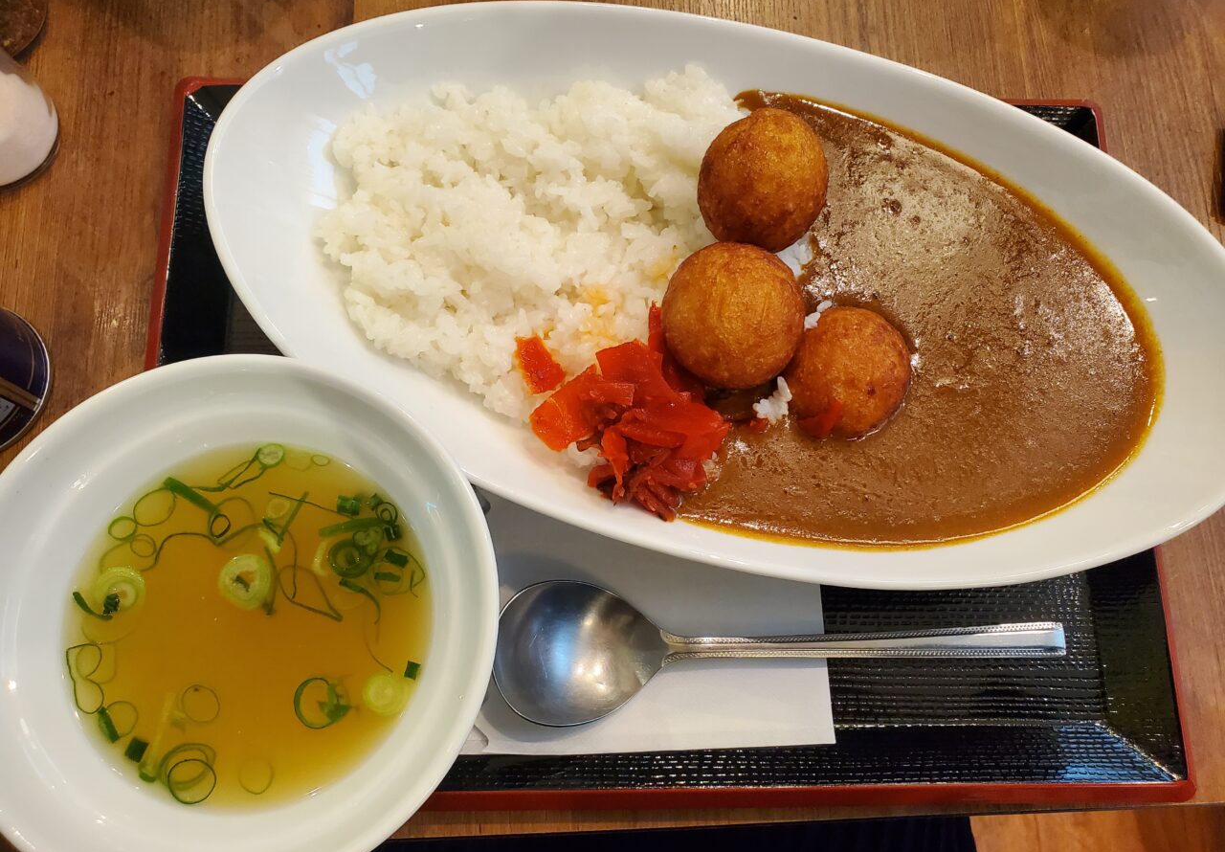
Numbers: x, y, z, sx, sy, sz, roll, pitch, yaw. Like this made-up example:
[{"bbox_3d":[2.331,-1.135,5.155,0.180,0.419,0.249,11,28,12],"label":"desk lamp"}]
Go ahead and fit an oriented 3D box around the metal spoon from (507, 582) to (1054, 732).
[{"bbox_3d":[0.055,0.070,0.288,0.184,0.021,0.044,-1,77,-3],"label":"metal spoon"}]

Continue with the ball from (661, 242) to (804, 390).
[{"bbox_3d":[0.036,-0.033,0.277,0.043,0.042,0.043,1,77,-3],"label":"ball"}]

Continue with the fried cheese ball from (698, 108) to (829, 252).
[{"bbox_3d":[0.048,-0.078,0.293,0.042,0.042,0.043,1,77,-3],"label":"fried cheese ball"}]

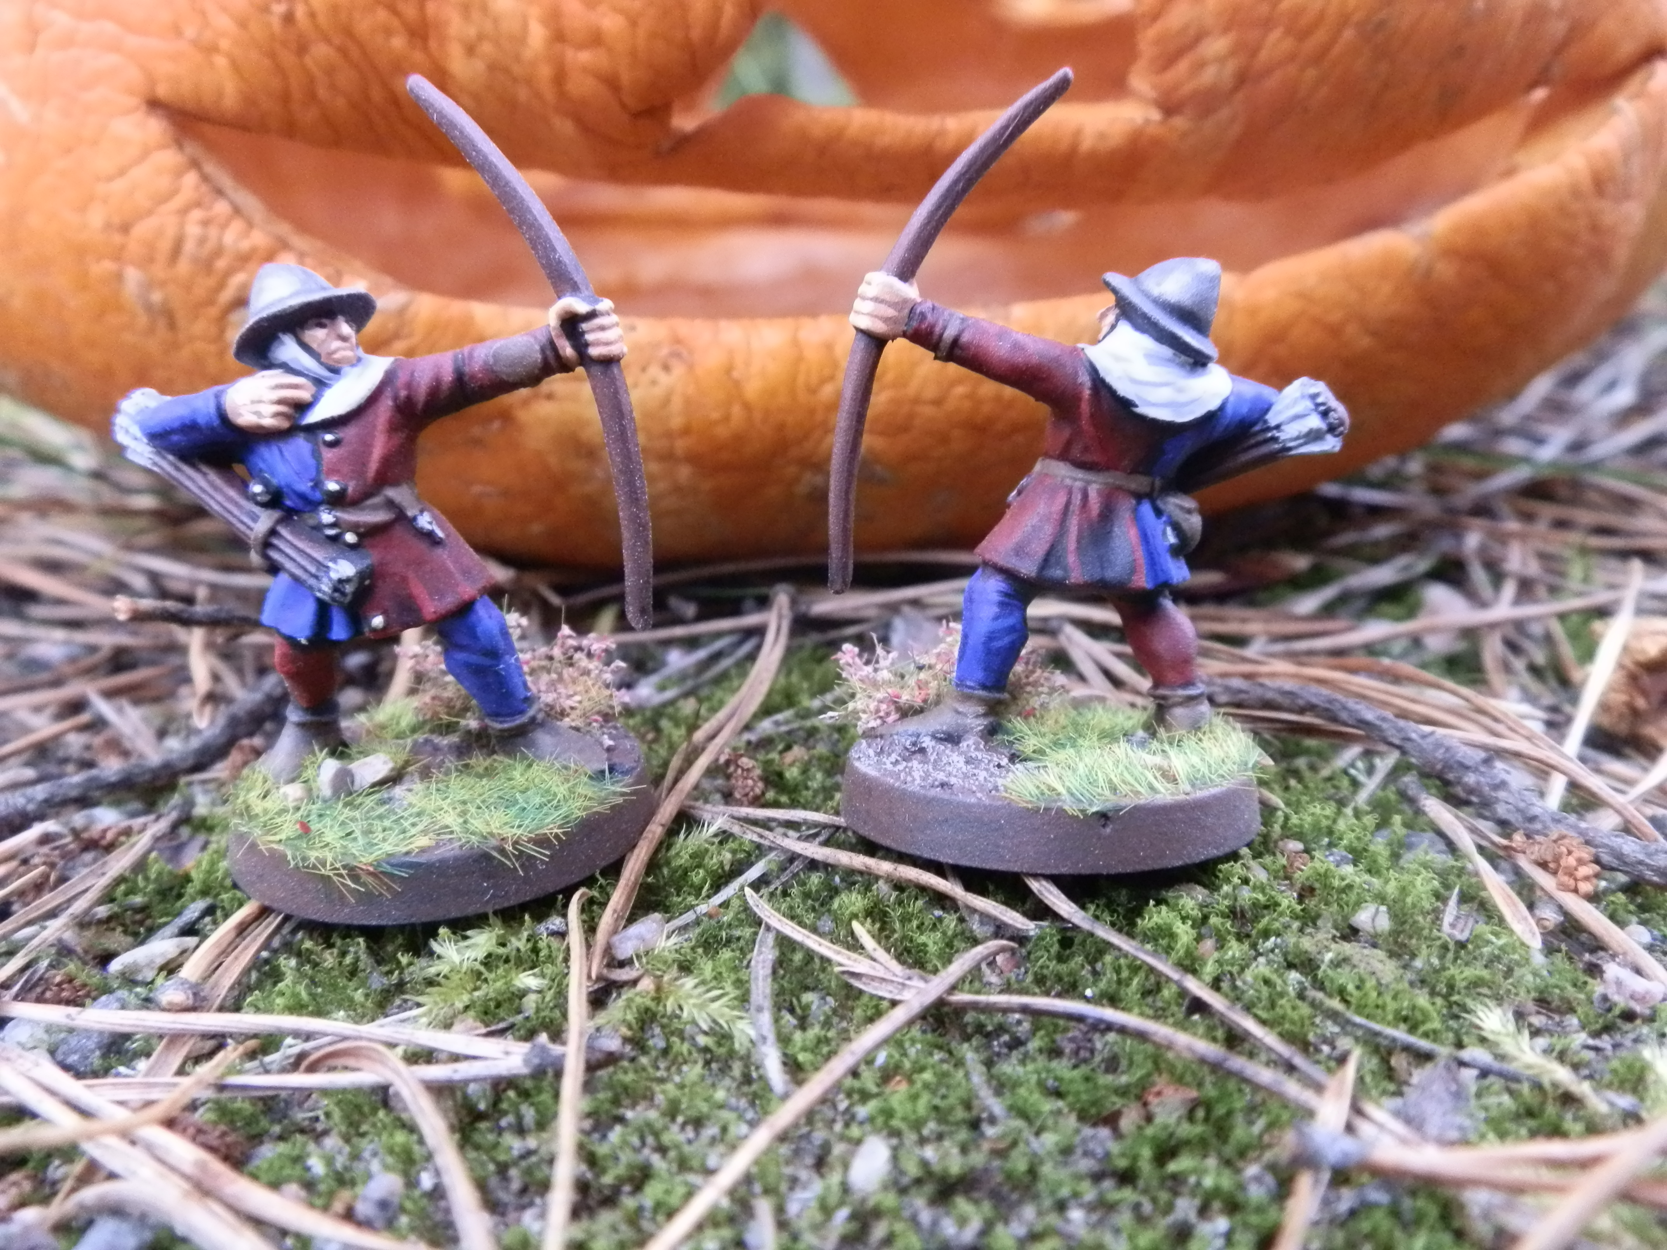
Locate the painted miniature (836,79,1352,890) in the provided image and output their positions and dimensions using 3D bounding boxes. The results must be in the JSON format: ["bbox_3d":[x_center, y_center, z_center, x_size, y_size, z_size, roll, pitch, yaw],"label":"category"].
[{"bbox_3d":[0.015,-0.010,0.079,0.031,0.043,0.025,-4,11,-16],"label":"painted miniature"}]

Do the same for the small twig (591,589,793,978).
[{"bbox_3d":[-0.008,0.007,0.094,0.004,0.003,0.065,0,17,6],"label":"small twig"}]

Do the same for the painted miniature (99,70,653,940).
[{"bbox_3d":[-0.026,-0.008,0.078,0.031,0.043,0.025,-6,15,-16],"label":"painted miniature"}]

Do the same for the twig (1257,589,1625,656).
[{"bbox_3d":[0.059,0.000,0.128,0.048,0.002,0.002,-7,14,-25],"label":"twig"}]

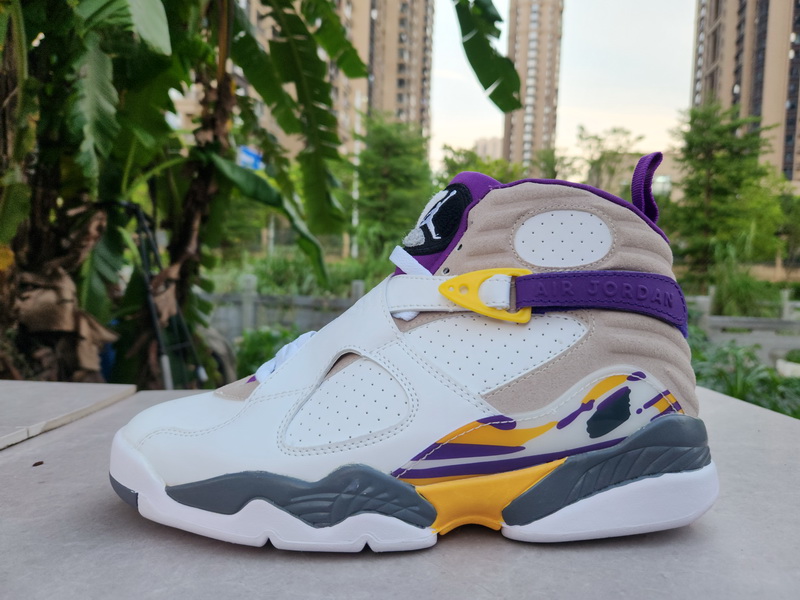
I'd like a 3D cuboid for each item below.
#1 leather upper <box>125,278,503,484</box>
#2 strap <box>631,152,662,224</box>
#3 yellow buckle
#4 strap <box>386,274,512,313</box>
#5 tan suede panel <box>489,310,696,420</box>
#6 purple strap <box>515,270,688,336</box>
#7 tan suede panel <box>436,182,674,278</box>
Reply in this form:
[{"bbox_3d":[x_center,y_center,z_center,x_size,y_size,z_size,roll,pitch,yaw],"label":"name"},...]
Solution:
[{"bbox_3d":[-0.045,0.033,0.267,0.181,0.087,0.090,1,3,0],"label":"leather upper"},{"bbox_3d":[0.126,-0.057,0.272,0.017,0.036,0.022,1,3,0],"label":"strap"},{"bbox_3d":[0.038,-0.002,0.239,0.041,0.024,0.010,1,3,8],"label":"yellow buckle"},{"bbox_3d":[0.022,-0.003,0.246,0.056,0.017,0.024,1,3,10],"label":"strap"},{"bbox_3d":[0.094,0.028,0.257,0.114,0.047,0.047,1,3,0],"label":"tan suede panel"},{"bbox_3d":[0.098,0.002,0.263,0.094,0.032,0.059,1,3,0],"label":"purple strap"},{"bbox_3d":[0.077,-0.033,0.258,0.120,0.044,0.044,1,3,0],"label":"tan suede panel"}]

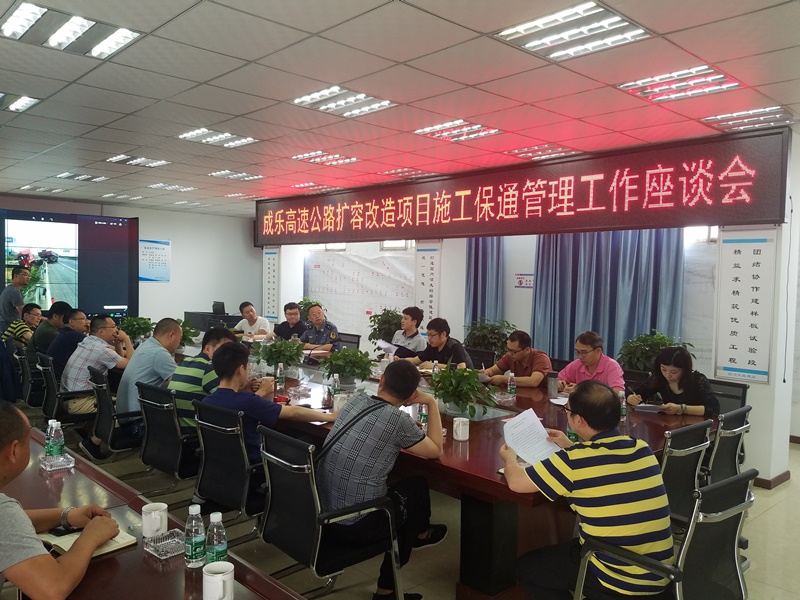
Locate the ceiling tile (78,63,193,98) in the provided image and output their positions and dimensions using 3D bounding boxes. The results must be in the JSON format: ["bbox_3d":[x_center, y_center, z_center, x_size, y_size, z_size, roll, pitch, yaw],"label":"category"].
[{"bbox_3d":[-1.676,-1.396,3.840,0.595,0.020,0.595,-2,4,-45],"label":"ceiling tile"}]

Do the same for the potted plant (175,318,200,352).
[{"bbox_3d":[-2.466,0.399,6.750,0.420,0.370,0.420,-1,3,-43],"label":"potted plant"}]

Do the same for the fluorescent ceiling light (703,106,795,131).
[{"bbox_3d":[2.684,-1.398,4.589,0.600,0.060,0.600,-2,5,-43],"label":"fluorescent ceiling light"}]

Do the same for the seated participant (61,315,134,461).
[{"bbox_3d":[-2.500,0.738,5.100,0.700,1.210,0.500,-2,5,-43],"label":"seated participant"}]

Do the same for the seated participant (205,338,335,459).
[{"bbox_3d":[-0.800,0.873,3.520,0.740,1.270,0.520,-2,4,-45],"label":"seated participant"}]

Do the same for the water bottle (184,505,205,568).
[{"bbox_3d":[-0.642,0.735,1.881,0.063,0.187,0.063,0,3,-19],"label":"water bottle"}]

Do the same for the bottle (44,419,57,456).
[{"bbox_3d":[-1.682,0.677,2.913,0.063,0.187,0.063,-1,3,-30],"label":"bottle"}]

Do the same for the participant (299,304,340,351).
[{"bbox_3d":[-0.940,0.688,6.850,0.520,1.270,0.780,2,2,13],"label":"participant"}]

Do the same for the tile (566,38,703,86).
[{"bbox_3d":[1.294,-1.319,3.329,0.600,0.020,0.600,-2,5,-43],"label":"tile"}]

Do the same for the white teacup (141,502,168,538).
[{"bbox_3d":[-0.838,0.768,2.067,0.083,0.100,0.115,-1,3,-37],"label":"white teacup"}]

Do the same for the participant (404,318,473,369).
[{"bbox_3d":[0.360,0.764,5.580,0.750,1.200,0.550,-2,5,-43],"label":"participant"}]

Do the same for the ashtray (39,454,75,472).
[{"bbox_3d":[-1.510,0.717,2.654,0.109,0.031,0.112,-1,3,-43],"label":"ashtray"}]

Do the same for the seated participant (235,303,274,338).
[{"bbox_3d":[-1.870,0.662,7.500,0.520,1.240,0.780,2,2,13],"label":"seated participant"}]

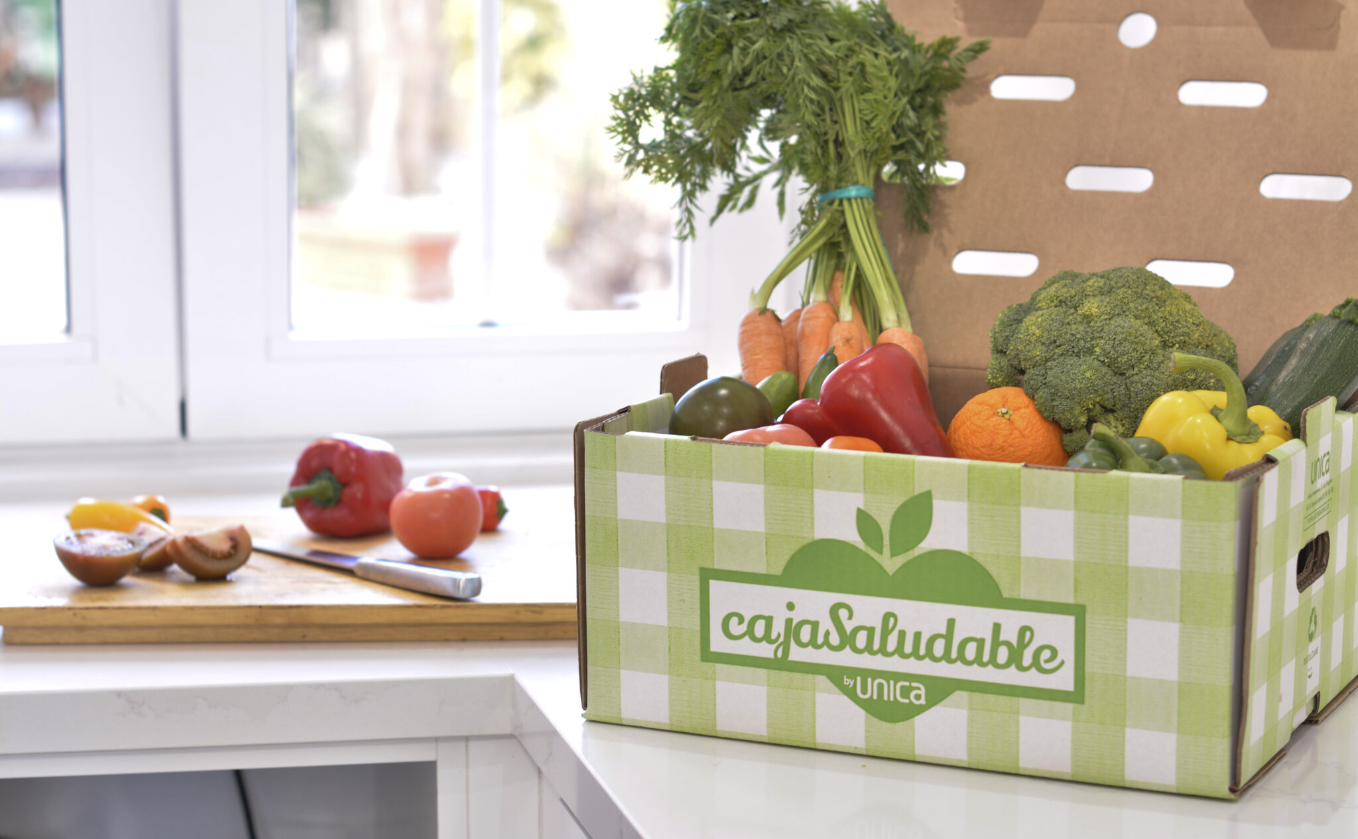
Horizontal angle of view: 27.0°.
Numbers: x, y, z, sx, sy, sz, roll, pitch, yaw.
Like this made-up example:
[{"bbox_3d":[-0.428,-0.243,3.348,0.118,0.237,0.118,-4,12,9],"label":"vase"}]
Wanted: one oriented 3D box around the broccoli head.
[{"bbox_3d":[0.276,-0.032,1.800,0.160,0.135,0.145,-1,15,0],"label":"broccoli head"}]

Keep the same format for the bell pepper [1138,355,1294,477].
[{"bbox_3d":[0.313,0.013,1.660,0.090,0.105,0.088,6,26,-1],"label":"bell pepper"}]

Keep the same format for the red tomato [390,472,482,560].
[{"bbox_3d":[-0.179,0.071,2.083,0.069,0.063,0.069,-1,12,0],"label":"red tomato"}]

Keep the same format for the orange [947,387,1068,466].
[{"bbox_3d":[0.199,0.016,1.715,0.074,0.070,0.074,-1,12,0],"label":"orange"}]

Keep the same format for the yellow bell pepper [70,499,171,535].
[{"bbox_3d":[-0.424,0.075,2.150,0.080,0.030,0.032,-2,12,0],"label":"yellow bell pepper"}]

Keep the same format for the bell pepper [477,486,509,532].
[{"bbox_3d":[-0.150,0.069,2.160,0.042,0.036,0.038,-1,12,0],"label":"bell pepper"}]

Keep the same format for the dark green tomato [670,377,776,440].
[{"bbox_3d":[0.028,0.006,1.795,0.067,0.062,0.067,-1,12,0],"label":"dark green tomato"}]

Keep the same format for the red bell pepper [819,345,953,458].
[{"bbox_3d":[0.130,-0.004,1.750,0.080,0.105,0.078,-26,17,5],"label":"red bell pepper"}]

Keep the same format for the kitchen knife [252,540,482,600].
[{"bbox_3d":[-0.242,0.098,2.069,0.262,0.018,0.028,9,15,39],"label":"kitchen knife"}]

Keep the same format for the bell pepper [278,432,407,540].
[{"bbox_3d":[-0.255,0.052,2.144,0.083,0.079,0.098,6,15,29],"label":"bell pepper"}]

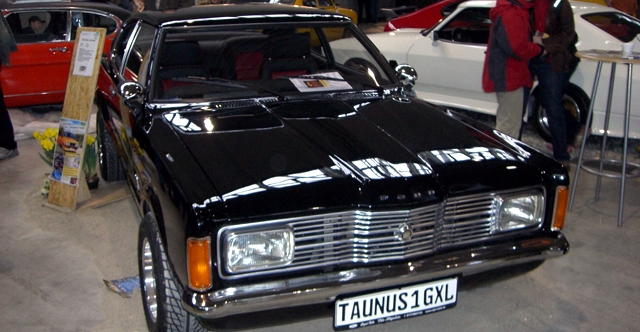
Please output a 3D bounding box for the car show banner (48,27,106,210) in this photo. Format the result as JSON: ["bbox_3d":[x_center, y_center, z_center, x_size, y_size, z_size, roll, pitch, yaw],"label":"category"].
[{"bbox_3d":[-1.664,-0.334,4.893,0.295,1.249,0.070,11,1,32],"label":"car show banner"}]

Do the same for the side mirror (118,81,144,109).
[{"bbox_3d":[-0.951,-0.361,3.557,0.130,0.135,0.100,-6,16,-20],"label":"side mirror"}]

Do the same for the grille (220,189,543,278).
[{"bbox_3d":[0.301,0.245,2.657,1.390,0.190,0.130,-6,17,-21],"label":"grille"}]

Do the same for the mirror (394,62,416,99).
[{"bbox_3d":[0.497,-0.498,4.101,0.130,0.170,0.100,-6,16,-20],"label":"mirror"}]

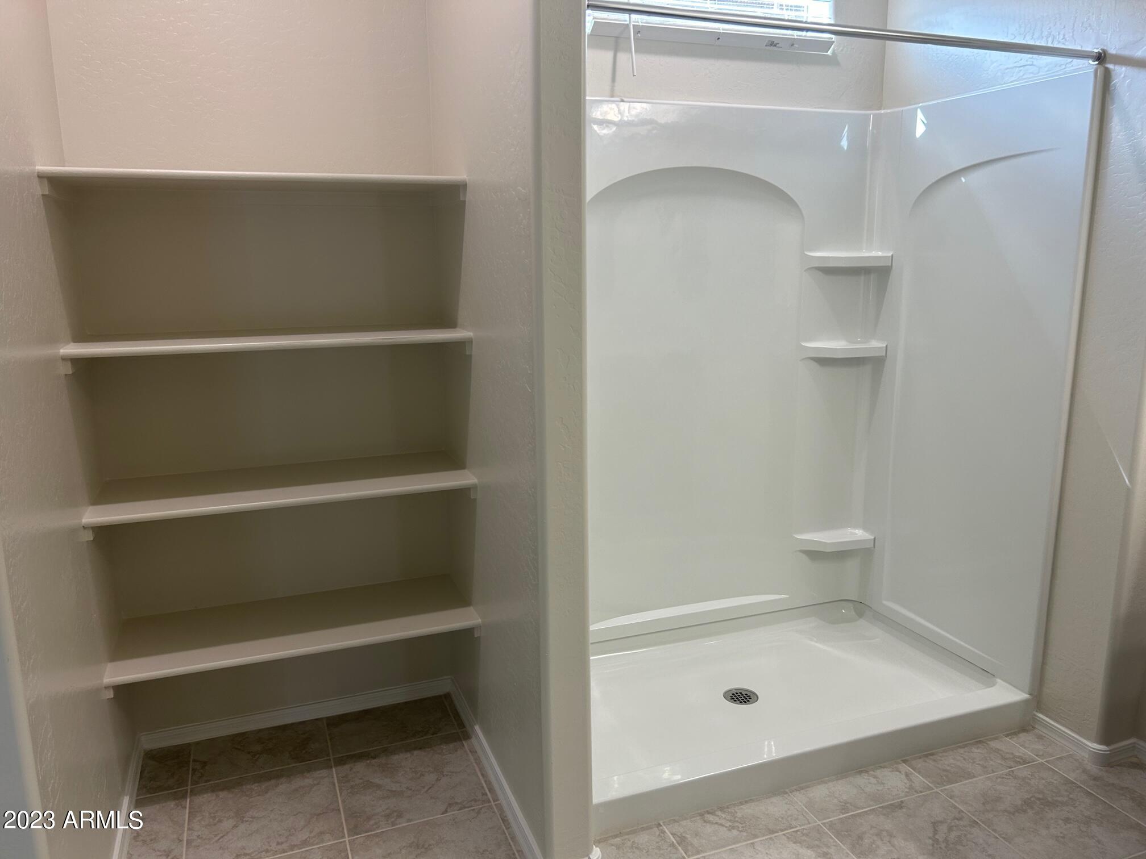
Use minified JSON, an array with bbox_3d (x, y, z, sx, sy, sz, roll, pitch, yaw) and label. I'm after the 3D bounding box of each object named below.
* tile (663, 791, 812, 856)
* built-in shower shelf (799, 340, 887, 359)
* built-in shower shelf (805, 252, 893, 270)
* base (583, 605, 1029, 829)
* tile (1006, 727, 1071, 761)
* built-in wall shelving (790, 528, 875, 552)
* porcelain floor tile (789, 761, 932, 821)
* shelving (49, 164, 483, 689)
[{"bbox_3d":[0.445,1.051,2.287,0.390,0.010,0.143,-5,12,-20],"label":"tile"},{"bbox_3d":[1.010,-0.298,3.208,0.300,0.052,0.128,-5,12,-20],"label":"built-in shower shelf"},{"bbox_3d":[1.007,-0.623,3.142,0.300,0.054,0.128,-5,12,-20],"label":"built-in shower shelf"},{"bbox_3d":[0.582,0.871,2.871,1.528,0.109,0.896,-5,12,-20],"label":"base"},{"bbox_3d":[1.424,0.969,2.646,0.118,0.010,0.141,-5,12,-20],"label":"tile"},{"bbox_3d":[1.018,0.438,3.357,0.298,0.051,0.128,-5,12,-20],"label":"built-in wall shelving"},{"bbox_3d":[0.814,1.020,2.422,0.390,0.010,0.143,-5,12,-20],"label":"porcelain floor tile"},{"bbox_3d":[-0.810,-0.024,2.428,0.987,1.306,0.406,-5,12,-20],"label":"shelving"}]

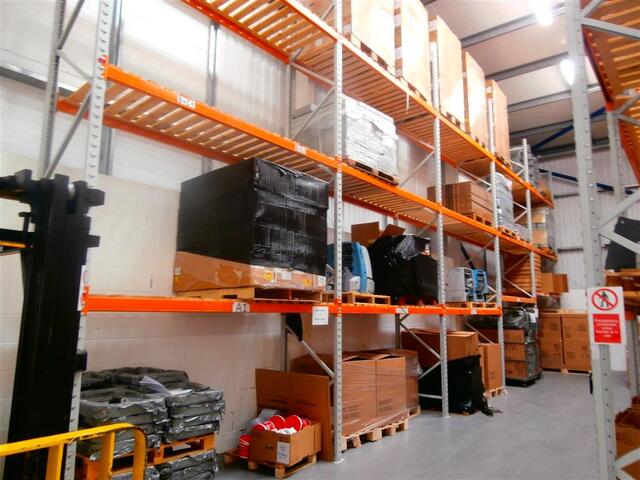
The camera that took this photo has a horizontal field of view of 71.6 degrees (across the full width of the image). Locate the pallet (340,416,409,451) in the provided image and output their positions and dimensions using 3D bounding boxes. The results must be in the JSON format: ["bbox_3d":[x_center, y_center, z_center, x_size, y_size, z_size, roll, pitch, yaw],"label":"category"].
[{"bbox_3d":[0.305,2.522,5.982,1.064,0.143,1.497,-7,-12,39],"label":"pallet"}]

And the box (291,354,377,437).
[{"bbox_3d":[0.182,1.982,5.781,0.800,0.840,0.790,-6,-11,39],"label":"box"}]

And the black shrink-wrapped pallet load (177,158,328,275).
[{"bbox_3d":[-0.715,-0.142,4.789,1.192,1.005,1.059,-7,-12,39],"label":"black shrink-wrapped pallet load"}]

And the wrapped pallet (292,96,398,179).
[{"bbox_3d":[0.341,-1.347,6.210,0.965,0.793,1.212,-7,-12,39],"label":"wrapped pallet"}]

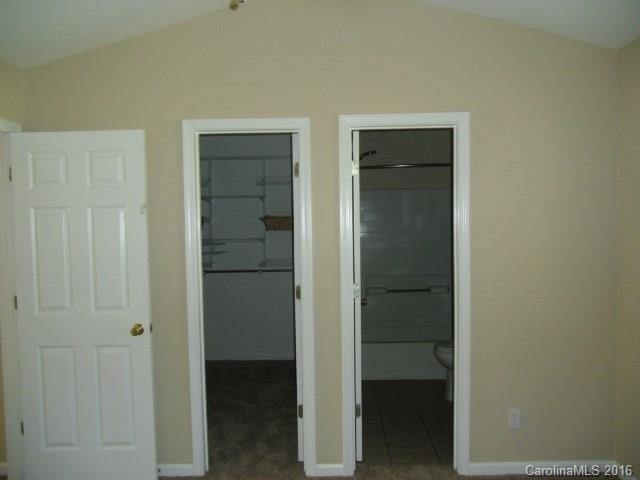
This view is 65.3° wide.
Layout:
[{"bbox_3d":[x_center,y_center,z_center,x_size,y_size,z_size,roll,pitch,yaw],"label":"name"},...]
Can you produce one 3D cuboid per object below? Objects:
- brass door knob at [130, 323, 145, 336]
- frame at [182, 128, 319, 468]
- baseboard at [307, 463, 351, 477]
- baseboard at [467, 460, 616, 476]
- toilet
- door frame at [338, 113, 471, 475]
[{"bbox_3d":[-1.033,0.509,2.828,0.065,0.065,0.065,-1,3,1],"label":"brass door knob"},{"bbox_3d":[-0.412,0.359,3.021,0.746,2.138,0.140,-1,3,1],"label":"frame"},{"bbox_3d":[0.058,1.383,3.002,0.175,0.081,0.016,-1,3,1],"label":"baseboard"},{"bbox_3d":[1.326,1.364,2.976,0.866,0.081,0.016,-1,3,1],"label":"baseboard"},{"bbox_3d":[1.303,0.968,4.185,0.700,0.740,0.420,-1,3,1],"label":"toilet"},{"bbox_3d":[0.501,0.340,3.002,0.754,2.149,0.140,-1,3,1],"label":"door frame"}]

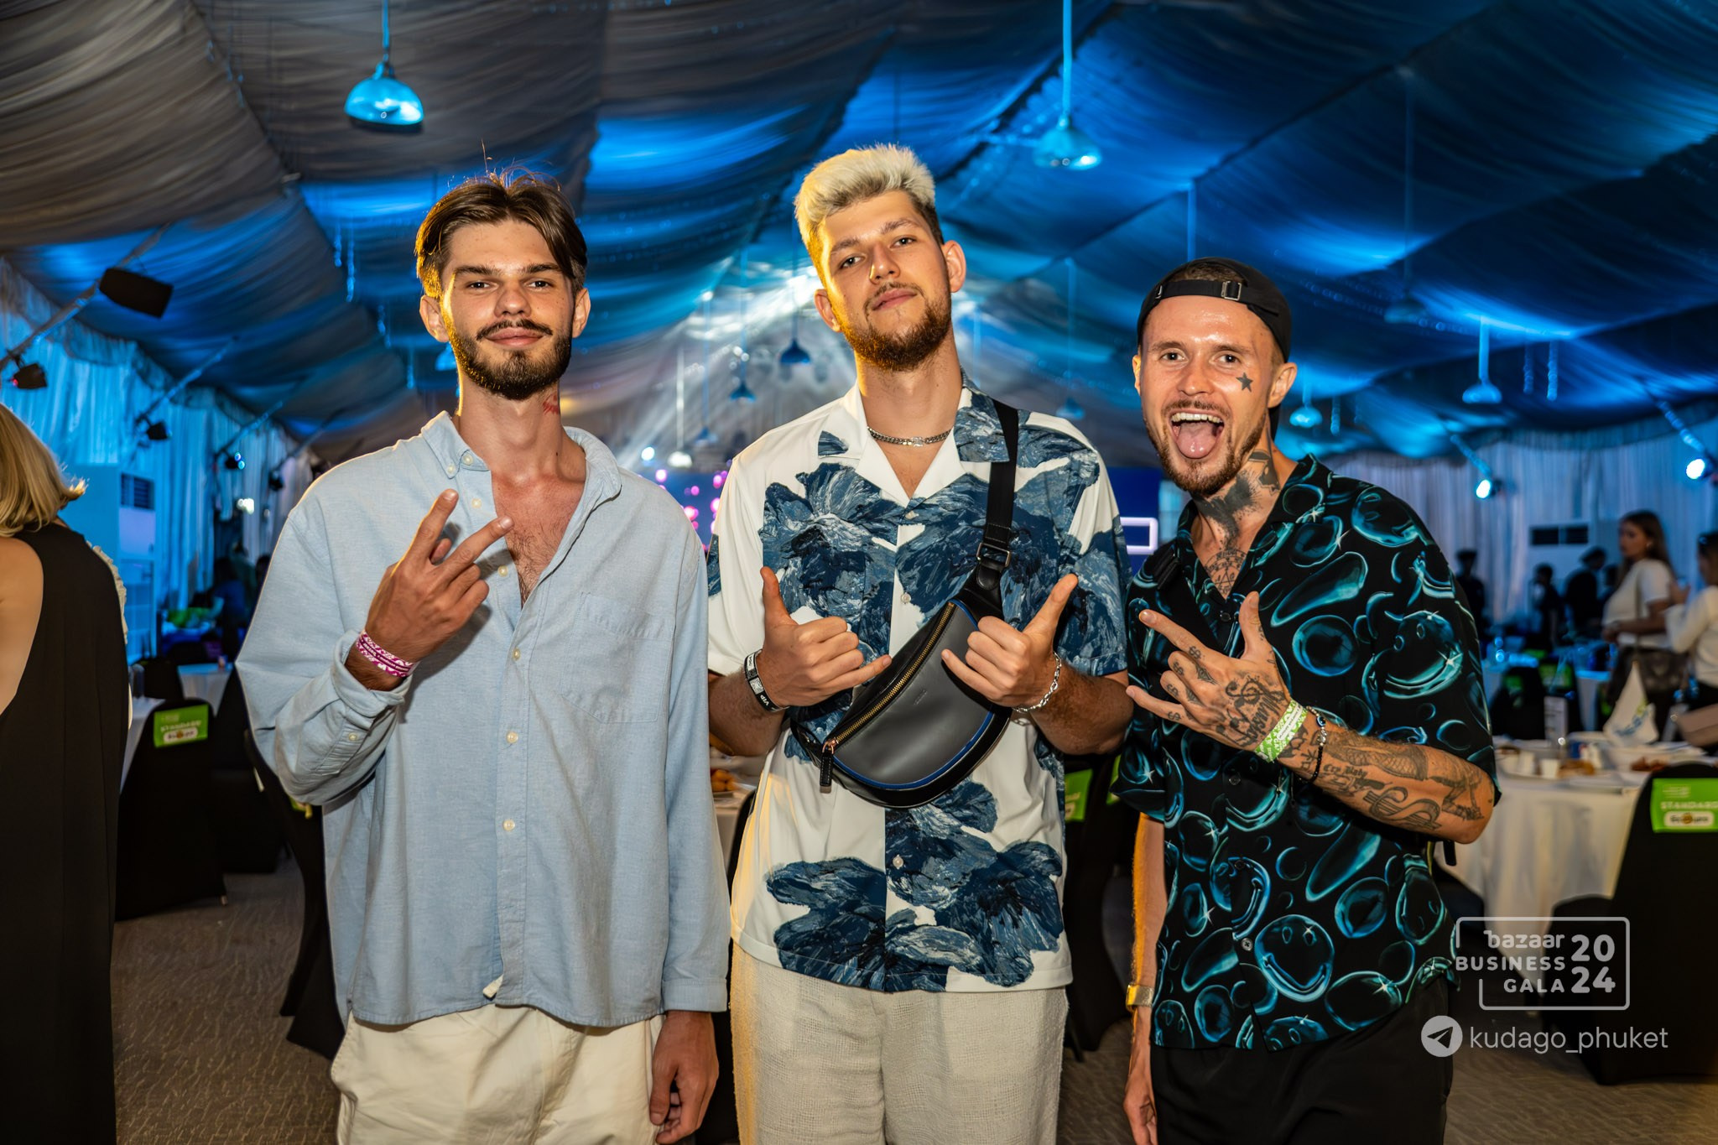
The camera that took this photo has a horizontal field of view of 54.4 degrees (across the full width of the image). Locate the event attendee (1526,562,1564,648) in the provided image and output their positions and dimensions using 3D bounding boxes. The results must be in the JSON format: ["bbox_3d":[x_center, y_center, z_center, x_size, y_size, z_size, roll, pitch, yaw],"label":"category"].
[{"bbox_3d":[8.223,0.655,20.000,0.420,1.550,0.460,0,0,-24],"label":"event attendee"}]

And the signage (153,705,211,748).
[{"bbox_3d":[-2.859,0.649,7.050,0.220,0.155,0.015,0,0,-38],"label":"signage"}]

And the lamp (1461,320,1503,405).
[{"bbox_3d":[7.470,-2.516,20.000,0.460,1.000,0.460,0,0,0],"label":"lamp"}]

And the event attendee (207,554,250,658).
[{"bbox_3d":[-6.402,0.633,17.000,0.500,1.590,0.480,0,0,30],"label":"event attendee"}]

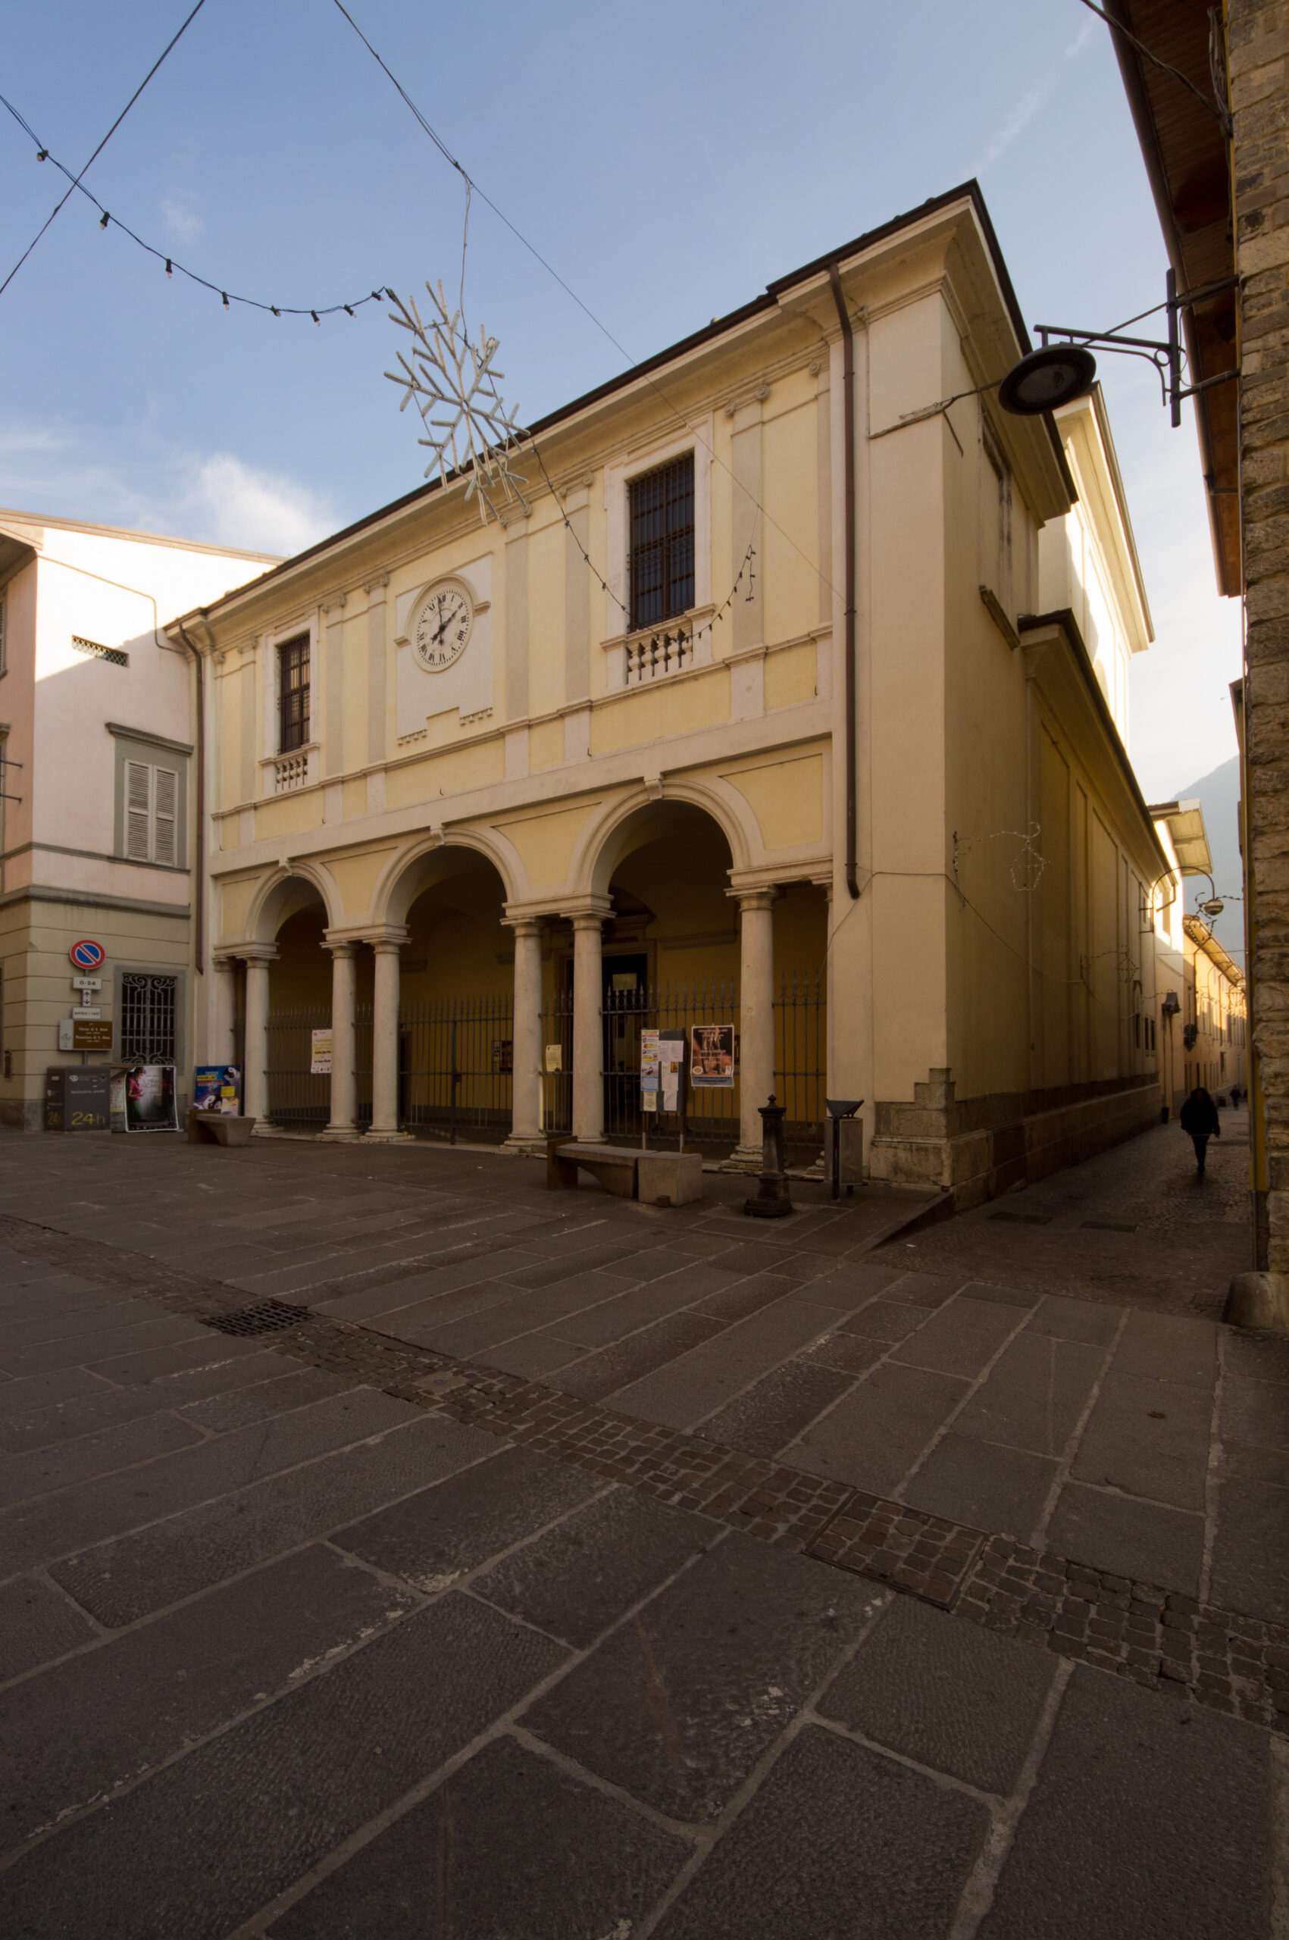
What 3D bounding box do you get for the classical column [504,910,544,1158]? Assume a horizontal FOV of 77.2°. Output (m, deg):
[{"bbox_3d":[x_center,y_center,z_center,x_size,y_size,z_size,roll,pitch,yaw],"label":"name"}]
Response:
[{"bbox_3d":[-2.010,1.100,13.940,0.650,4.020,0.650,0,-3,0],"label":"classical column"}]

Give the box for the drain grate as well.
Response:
[{"bbox_3d":[-2.480,2.220,5.150,0.500,0.040,0.500,-2,-4,35],"label":"drain grate"}]

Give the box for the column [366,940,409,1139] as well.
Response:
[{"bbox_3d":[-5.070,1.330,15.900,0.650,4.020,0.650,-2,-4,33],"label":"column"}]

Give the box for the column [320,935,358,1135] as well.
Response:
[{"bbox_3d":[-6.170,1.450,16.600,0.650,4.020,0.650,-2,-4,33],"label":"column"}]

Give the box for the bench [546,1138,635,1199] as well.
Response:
[{"bbox_3d":[-0.510,2.390,9.600,1.250,0.530,0.470,-2,-4,33],"label":"bench"}]

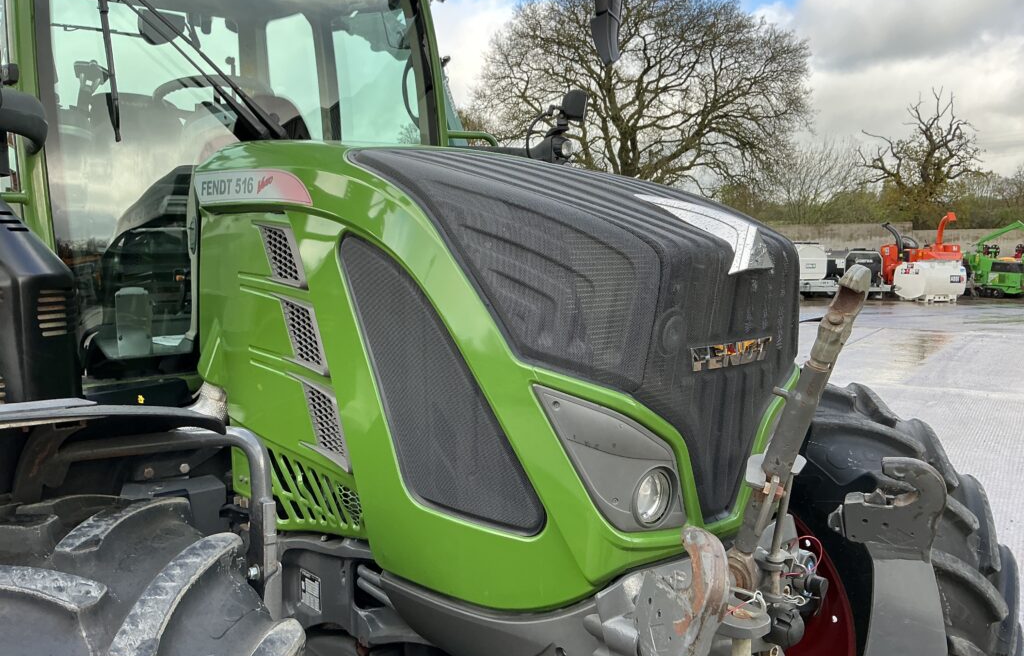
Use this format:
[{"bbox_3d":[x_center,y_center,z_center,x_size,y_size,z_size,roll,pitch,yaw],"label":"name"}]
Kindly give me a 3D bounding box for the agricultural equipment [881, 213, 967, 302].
[{"bbox_3d":[12.112,-2.127,24.511,2.495,2.558,1.996,0,6,0],"label":"agricultural equipment"}]

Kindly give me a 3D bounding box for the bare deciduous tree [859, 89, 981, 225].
[{"bbox_3d":[25.934,-9.558,53.300,7.954,11.429,7.556,0,6,0],"label":"bare deciduous tree"}]

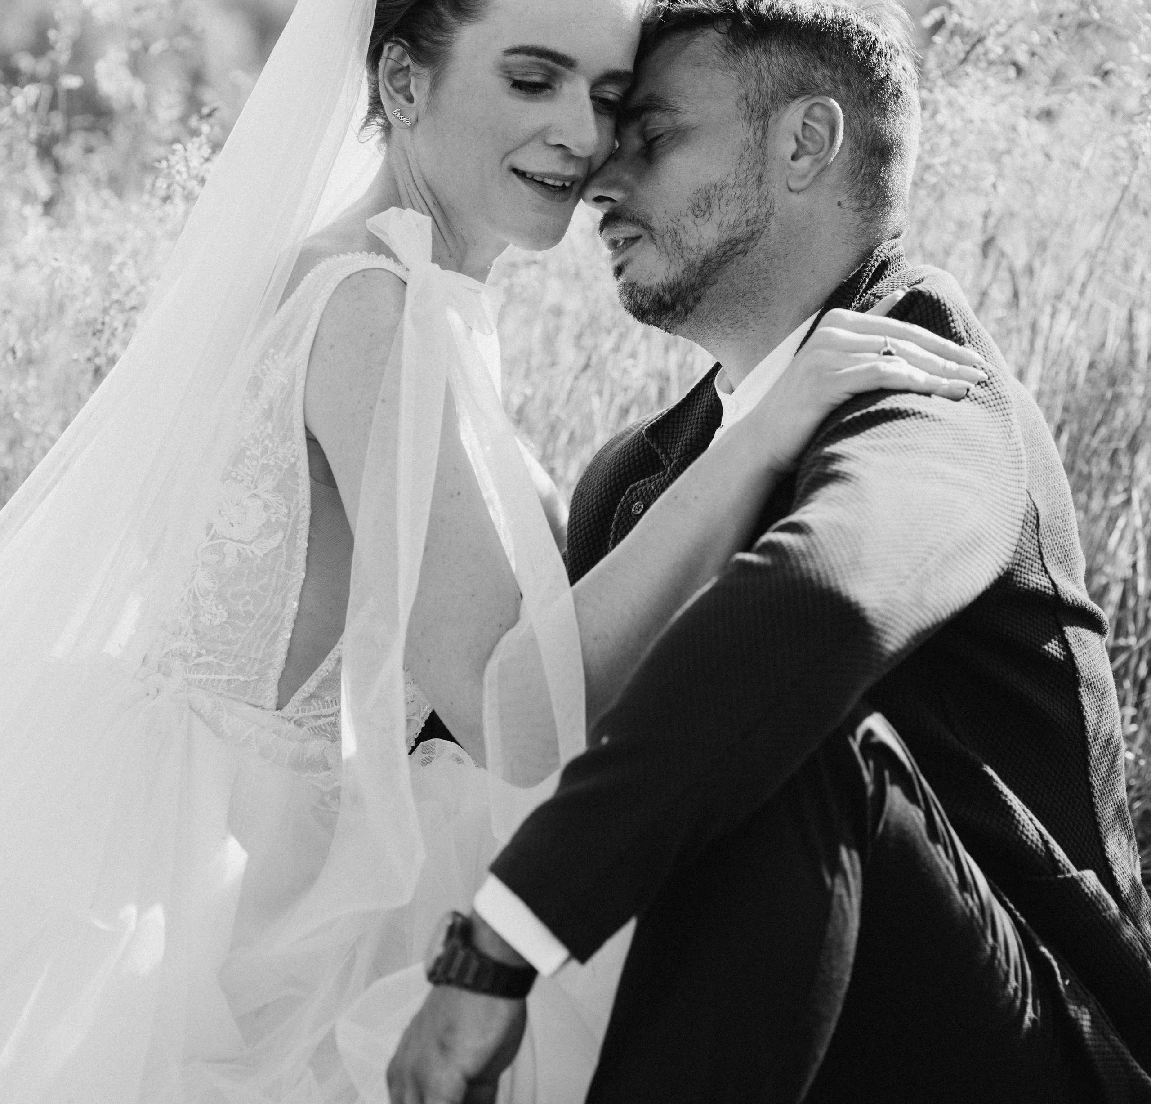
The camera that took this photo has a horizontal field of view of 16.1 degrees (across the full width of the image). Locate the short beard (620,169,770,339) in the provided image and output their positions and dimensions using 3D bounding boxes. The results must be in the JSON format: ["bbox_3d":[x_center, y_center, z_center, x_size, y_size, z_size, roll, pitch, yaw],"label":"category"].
[{"bbox_3d":[0.079,-0.201,2.720,0.108,0.110,0.135,-8,5,-9],"label":"short beard"}]

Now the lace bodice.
[{"bbox_3d":[-0.157,-0.030,2.770,0.225,0.355,0.320,16,6,-2],"label":"lace bodice"}]

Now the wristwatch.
[{"bbox_3d":[-0.062,0.263,2.650,0.064,0.046,0.068,21,0,7],"label":"wristwatch"}]

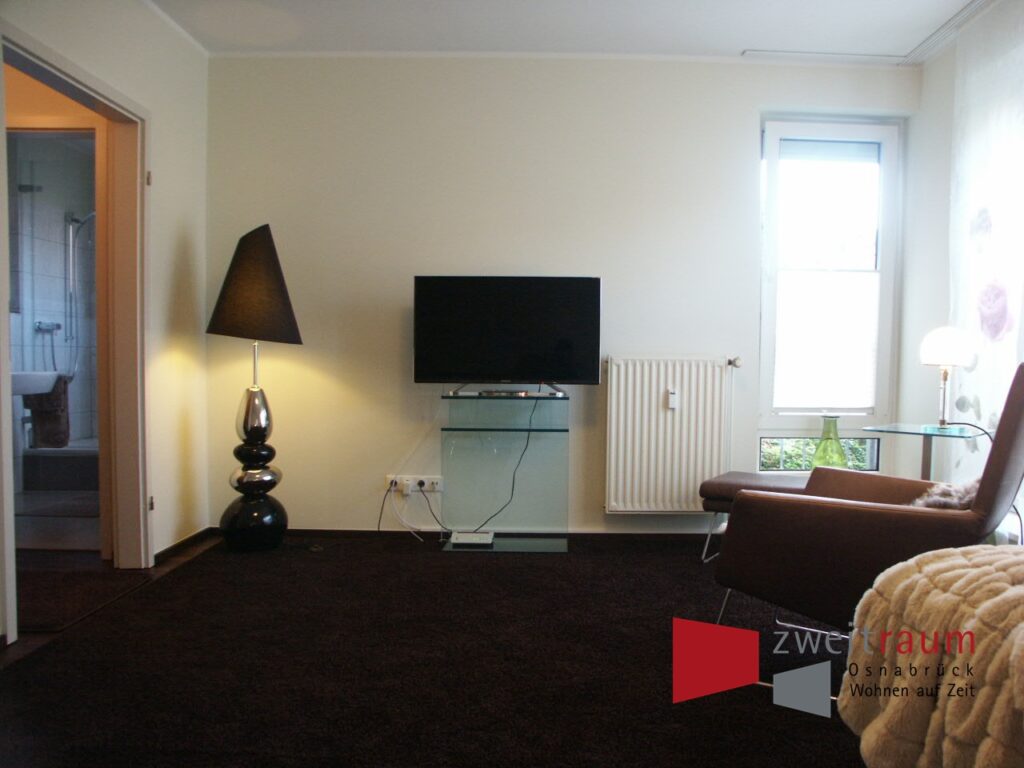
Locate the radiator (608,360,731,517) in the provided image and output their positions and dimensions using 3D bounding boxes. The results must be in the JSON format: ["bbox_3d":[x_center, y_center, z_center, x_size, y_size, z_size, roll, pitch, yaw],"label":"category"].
[{"bbox_3d":[0.778,0.254,4.157,0.617,0.780,0.110,1,3,1],"label":"radiator"}]

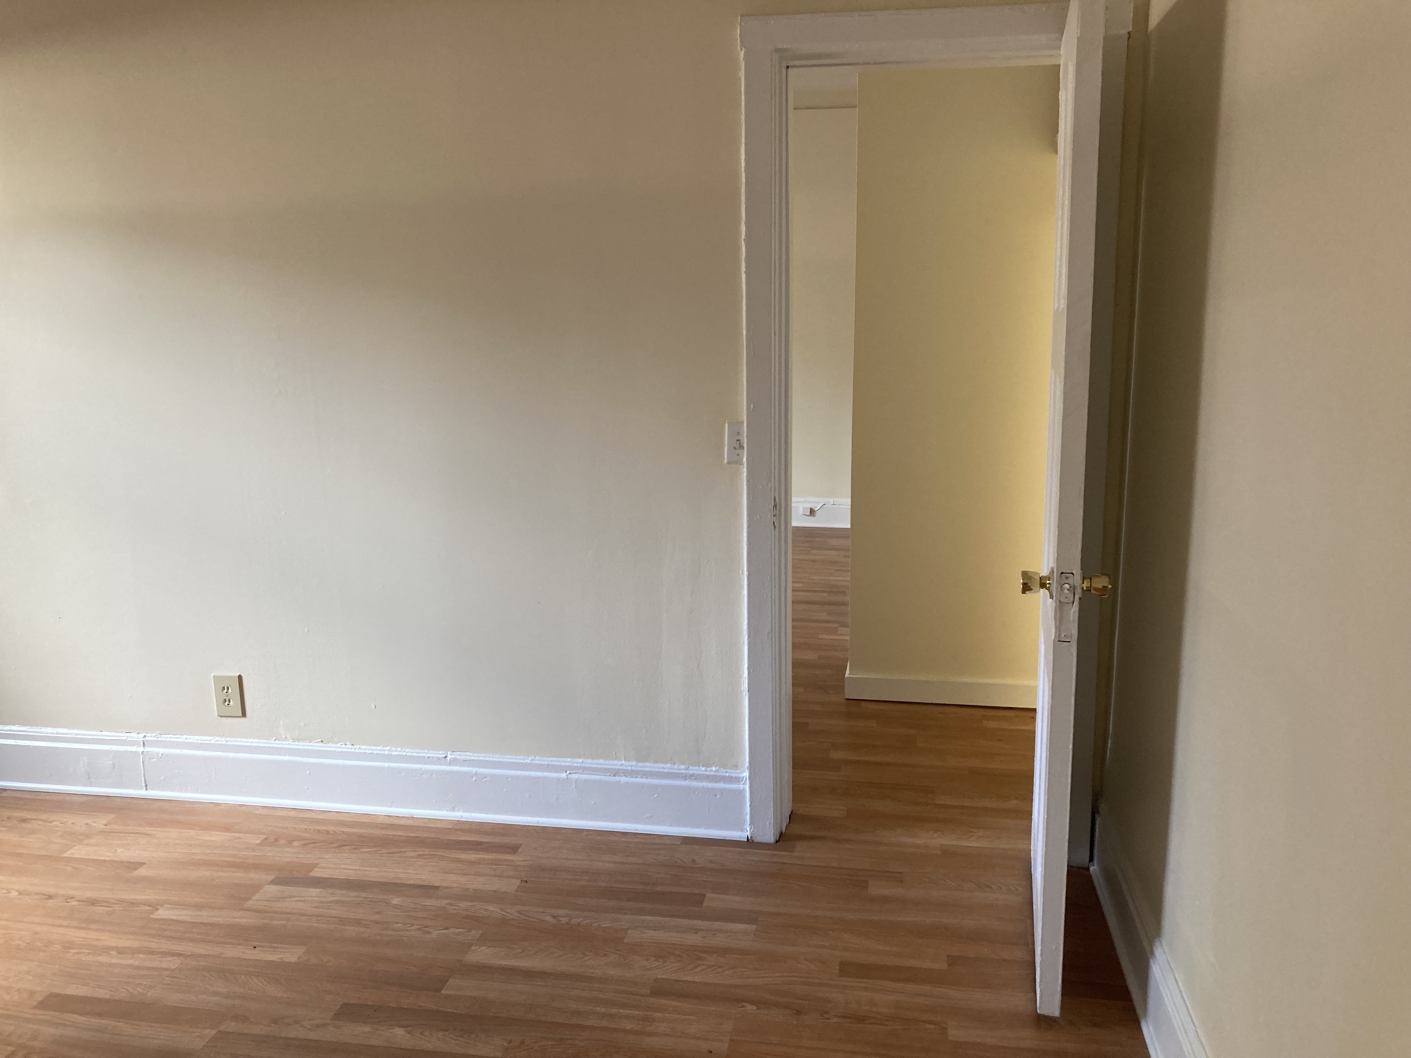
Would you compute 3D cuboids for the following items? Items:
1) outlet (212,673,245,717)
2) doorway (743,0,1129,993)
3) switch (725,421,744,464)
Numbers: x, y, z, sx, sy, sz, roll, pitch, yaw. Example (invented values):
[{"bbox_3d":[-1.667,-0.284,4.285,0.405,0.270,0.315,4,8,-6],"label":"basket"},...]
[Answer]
[{"bbox_3d":[-1.450,0.510,3.475,0.084,0.128,0.014,1,10,10],"label":"outlet"},{"bbox_3d":[0.508,-0.141,2.679,0.934,2.204,0.879,1,10,10],"label":"doorway"},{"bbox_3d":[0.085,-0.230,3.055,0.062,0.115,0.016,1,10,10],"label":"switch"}]

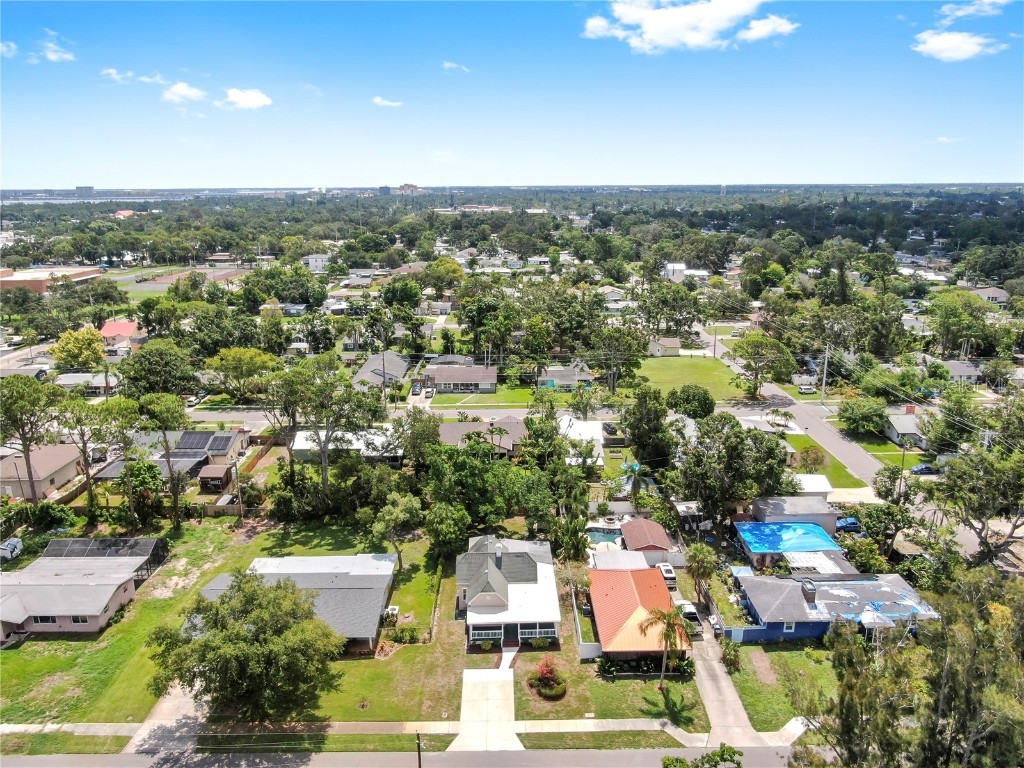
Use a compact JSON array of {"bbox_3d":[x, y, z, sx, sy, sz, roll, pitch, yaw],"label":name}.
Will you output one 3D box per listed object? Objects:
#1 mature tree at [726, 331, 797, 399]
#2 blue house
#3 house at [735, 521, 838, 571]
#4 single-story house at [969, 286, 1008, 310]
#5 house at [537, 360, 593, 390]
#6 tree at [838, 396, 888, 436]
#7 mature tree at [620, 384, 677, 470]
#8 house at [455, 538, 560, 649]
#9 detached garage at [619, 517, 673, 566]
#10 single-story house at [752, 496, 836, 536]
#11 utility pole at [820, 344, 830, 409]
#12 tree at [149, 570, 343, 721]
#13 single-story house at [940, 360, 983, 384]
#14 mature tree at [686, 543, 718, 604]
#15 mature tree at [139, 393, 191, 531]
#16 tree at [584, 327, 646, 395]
[{"bbox_3d":[57.781,-4.336,164.608,16.000,16.000,15.000,0,16,0],"label":"mature tree"},{"bbox_3d":[37.474,24.992,82.755,20.300,4.800,10.200,-1,16,-1],"label":"blue house"},{"bbox_3d":[36.847,21.573,95.666,11.700,3.500,8.100,0,16,0],"label":"house"},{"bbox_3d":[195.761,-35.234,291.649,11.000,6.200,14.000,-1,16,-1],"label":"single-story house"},{"bbox_3d":[13.270,-1.800,176.560,13.600,4.700,12.500,0,16,0],"label":"house"},{"bbox_3d":[68.530,6.710,138.760,8.800,8.100,8.800,0,16,0],"label":"tree"},{"bbox_3d":[23.635,7.643,123.161,9.500,15.600,9.200,0,16,0],"label":"mature tree"},{"bbox_3d":[-0.687,23.522,85.800,12.100,6.500,18.000,-1,16,-1],"label":"house"},{"bbox_3d":[18.451,21.717,97.170,5.900,3.600,7.000,-1,16,-1],"label":"detached garage"},{"bbox_3d":[41.187,19.328,103.974,10.200,3.300,6.300,0,16,0],"label":"single-story house"},{"bbox_3d":[72.206,-2.601,163.318,0.500,14.100,0.500,-1,16,-1],"label":"utility pole"},{"bbox_3d":[-26.144,25.358,69.651,17.000,12.000,16.500,-1,16,-1],"label":"tree"},{"bbox_3d":[111.090,-3.450,180.210,10.500,4.700,11.500,0,16,0],"label":"single-story house"},{"bbox_3d":[22.530,22.540,84.070,3.700,7.800,3.700,0,16,0],"label":"mature tree"},{"bbox_3d":[-50.071,11.496,104.044,7.500,20.500,7.500,-1,16,-1],"label":"mature tree"},{"bbox_3d":[24.575,-5.576,168.269,14.300,16.700,13.500,0,16,0],"label":"tree"}]

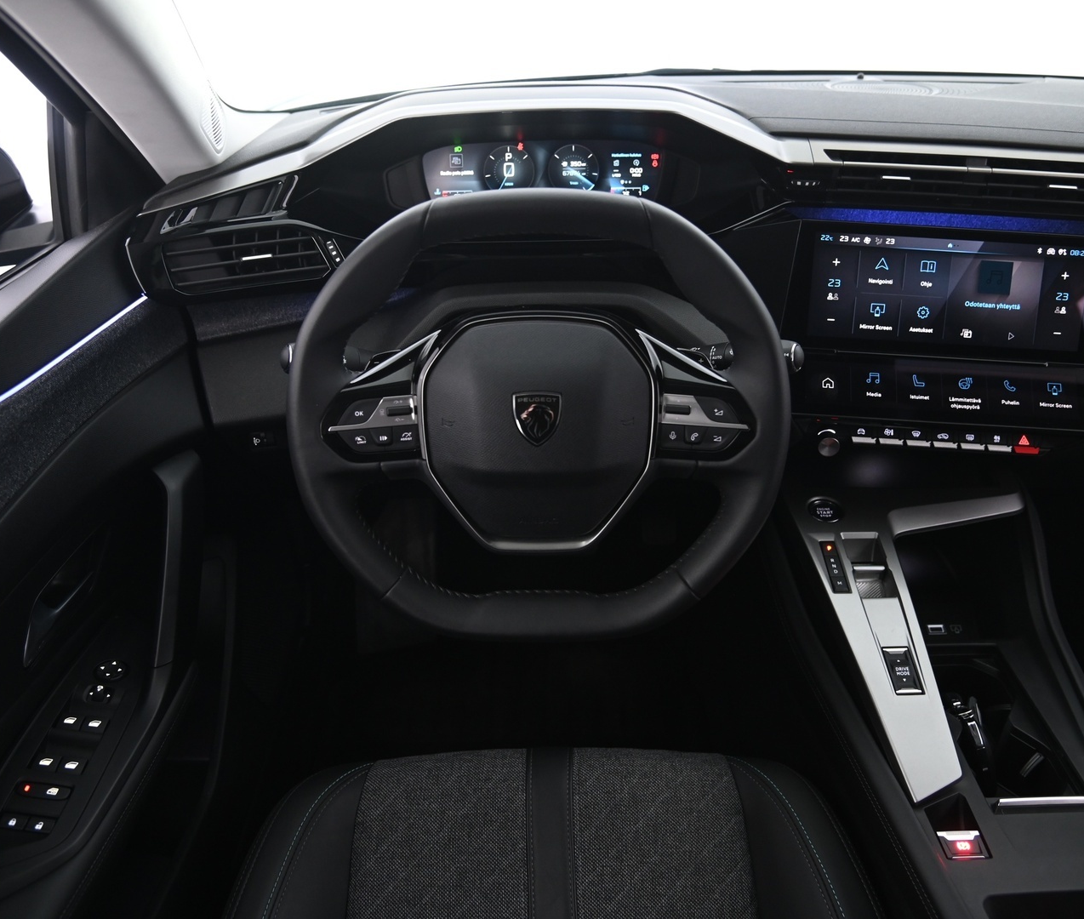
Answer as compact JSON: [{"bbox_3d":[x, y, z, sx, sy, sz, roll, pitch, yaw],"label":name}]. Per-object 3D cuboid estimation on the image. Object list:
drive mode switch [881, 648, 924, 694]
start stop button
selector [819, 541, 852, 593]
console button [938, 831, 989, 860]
[{"bbox_3d":[0.306,0.180,0.782,0.024,0.009,0.046,0,44,0],"label":"drive mode switch"},{"bbox_3d":[0.281,0.051,0.917,0.033,0.009,0.033,0,44,0],"label":"start stop button"},{"bbox_3d":[0.275,0.102,0.864,0.017,0.009,0.062,0,44,0],"label":"selector"},{"bbox_3d":[0.307,0.282,0.672,0.030,0.011,0.024,0,33,0],"label":"console button"}]

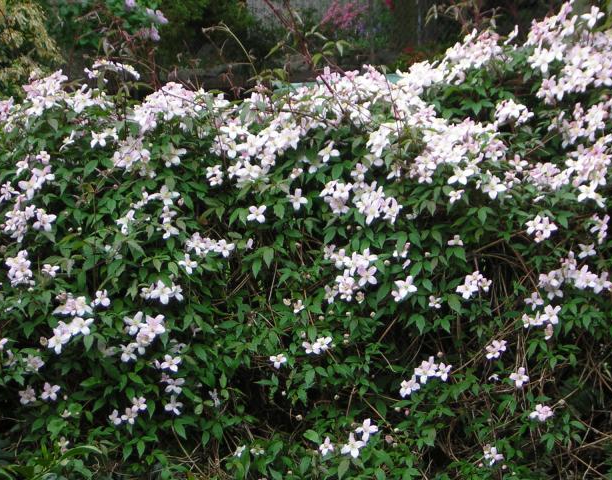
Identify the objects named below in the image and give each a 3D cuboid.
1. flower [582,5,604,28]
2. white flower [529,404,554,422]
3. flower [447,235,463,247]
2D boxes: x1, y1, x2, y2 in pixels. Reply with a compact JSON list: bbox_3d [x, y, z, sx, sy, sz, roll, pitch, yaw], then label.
[{"bbox_3d":[0.703,-0.548,4.900,0.059,0.059,0.027,2,-18,10],"label":"flower"},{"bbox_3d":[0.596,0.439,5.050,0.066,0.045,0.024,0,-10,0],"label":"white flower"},{"bbox_3d":[0.398,0.001,5.350,0.042,0.032,0.027,0,-15,0],"label":"flower"}]

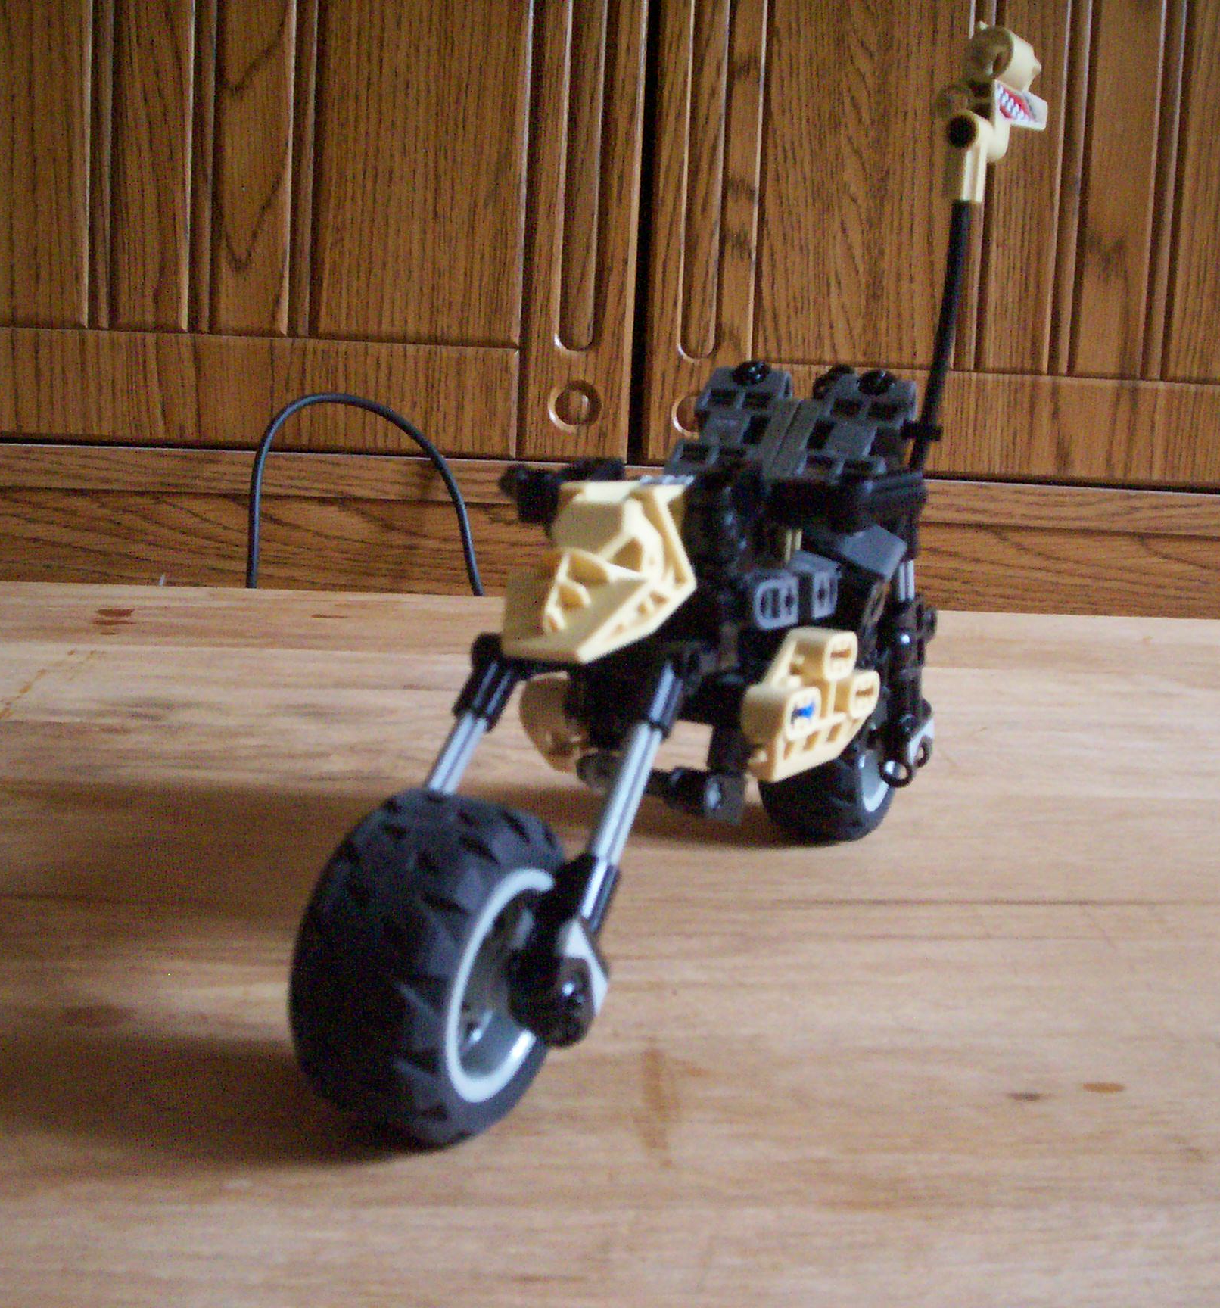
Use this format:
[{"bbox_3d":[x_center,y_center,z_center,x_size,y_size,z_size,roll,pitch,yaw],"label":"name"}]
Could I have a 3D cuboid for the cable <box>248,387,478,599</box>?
[{"bbox_3d":[-0.132,-0.086,0.970,0.119,0.103,0.045,2,11,-3],"label":"cable"}]

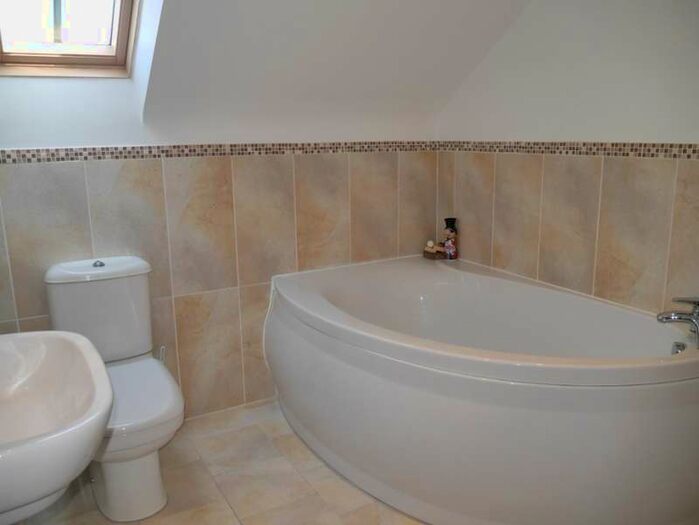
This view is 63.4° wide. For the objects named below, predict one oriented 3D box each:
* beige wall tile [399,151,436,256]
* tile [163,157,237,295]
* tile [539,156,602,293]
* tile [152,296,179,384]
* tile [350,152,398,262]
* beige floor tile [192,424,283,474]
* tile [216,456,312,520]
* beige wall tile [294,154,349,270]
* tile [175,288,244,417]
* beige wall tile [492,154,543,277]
[{"bbox_3d":[0.374,-0.292,3.080,0.254,0.598,0.010,-7,14,-28],"label":"beige wall tile"},{"bbox_3d":[-0.654,-0.157,2.521,0.298,0.598,0.010,-7,14,-28],"label":"tile"},{"bbox_3d":[0.924,-0.146,2.386,0.010,0.598,0.298,-7,14,-28],"label":"tile"},{"bbox_3d":[-0.897,0.458,2.480,0.294,0.591,0.010,-8,15,-29],"label":"tile"},{"bbox_3d":[0.131,-0.260,2.948,0.298,0.598,0.010,-7,14,-28],"label":"tile"},{"bbox_3d":[-0.476,0.787,2.381,0.288,0.010,0.294,-8,15,-29],"label":"beige floor tile"},{"bbox_3d":[-0.322,0.843,2.131,0.295,0.010,0.295,-7,14,-28],"label":"tile"},{"bbox_3d":[-0.130,-0.236,2.778,0.294,0.579,0.010,-8,15,-29],"label":"beige wall tile"},{"bbox_3d":[-0.647,0.425,2.649,0.298,0.589,0.010,-7,14,-28],"label":"tile"},{"bbox_3d":[0.778,-0.211,2.631,0.010,0.579,0.289,-8,15,-29],"label":"beige wall tile"}]

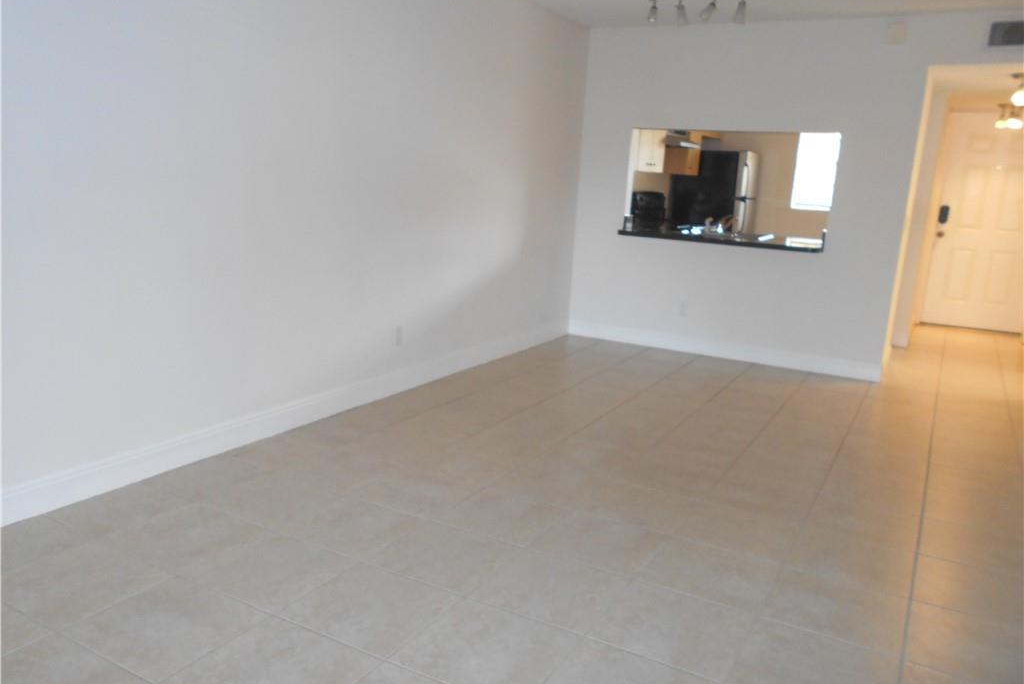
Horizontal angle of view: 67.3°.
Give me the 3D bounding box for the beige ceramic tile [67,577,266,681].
[{"bbox_3d":[-0.973,0.800,2.180,0.390,0.010,0.390,10,14,29],"label":"beige ceramic tile"}]

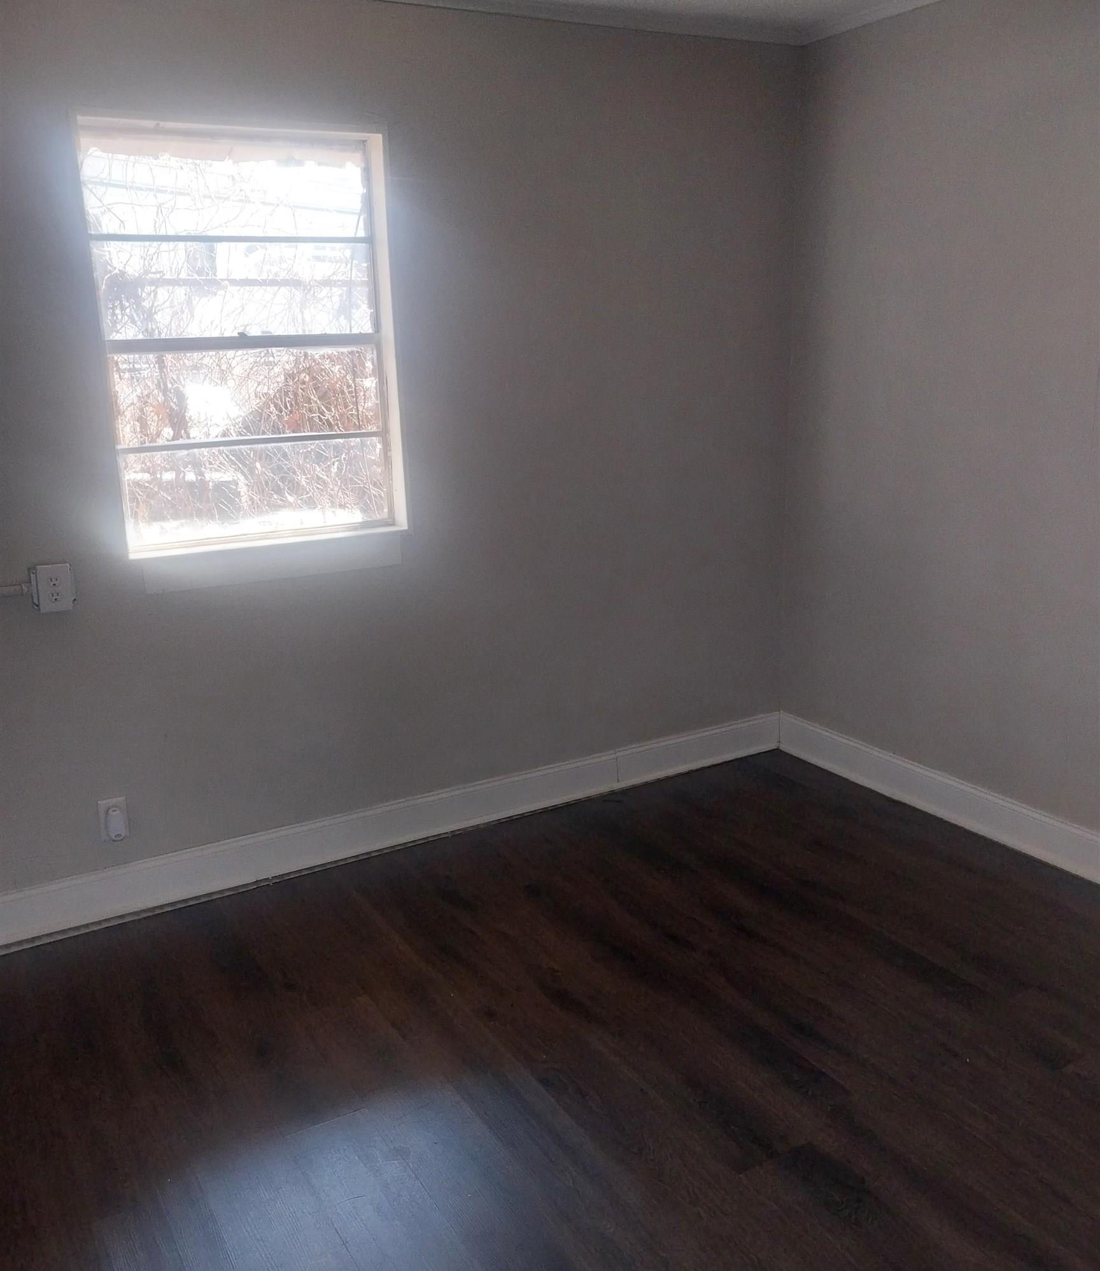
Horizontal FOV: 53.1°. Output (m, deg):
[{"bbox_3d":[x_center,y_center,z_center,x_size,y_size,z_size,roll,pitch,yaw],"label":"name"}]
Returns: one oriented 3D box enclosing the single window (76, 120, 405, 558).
[{"bbox_3d":[-0.796,-0.768,2.967,0.785,1.111,0.120,-10,18,-27],"label":"single window"}]

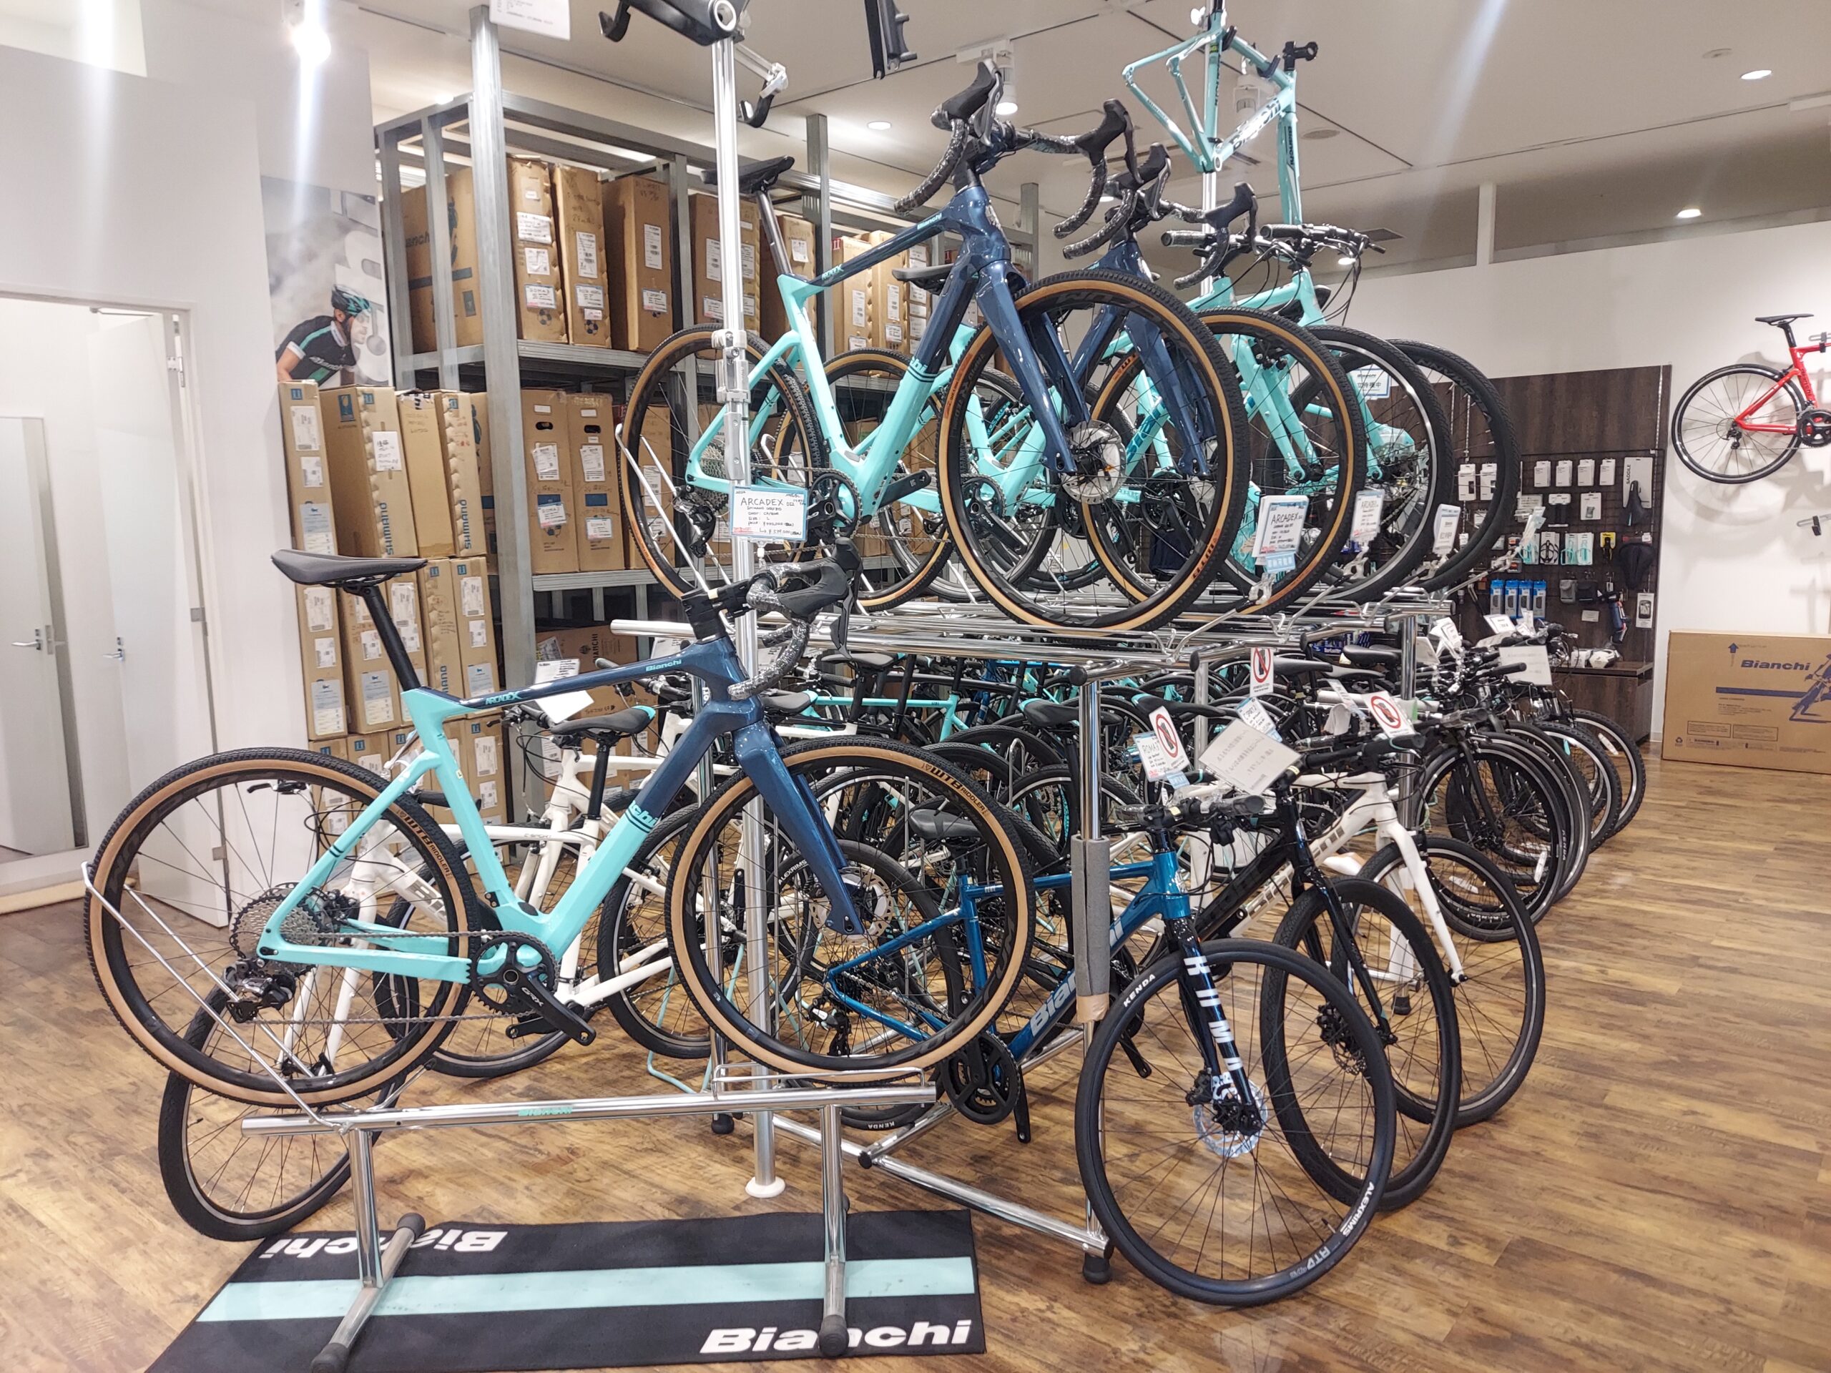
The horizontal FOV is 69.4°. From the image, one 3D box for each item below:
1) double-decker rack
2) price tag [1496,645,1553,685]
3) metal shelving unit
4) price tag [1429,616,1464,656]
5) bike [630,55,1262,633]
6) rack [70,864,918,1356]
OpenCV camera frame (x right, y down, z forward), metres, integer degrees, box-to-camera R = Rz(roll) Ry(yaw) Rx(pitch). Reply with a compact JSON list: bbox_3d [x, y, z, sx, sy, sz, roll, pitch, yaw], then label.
[{"bbox_3d":[0.329,0.402,3.552,1.670,1.240,1.680,5,10,39],"label":"double-decker rack"},{"bbox_3d":[2.192,-0.077,4.750,0.180,0.140,0.020,-8,3,-15],"label":"price tag"},{"bbox_3d":[-0.743,-1.237,7.349,0.820,3.550,4.100,5,10,39],"label":"metal shelving unit"},{"bbox_3d":[1.824,-0.175,4.550,0.110,0.150,0.030,-20,4,-34],"label":"price tag"},{"bbox_3d":[-0.089,-0.637,2.817,1.735,1.050,0.460,5,10,39],"label":"bike"},{"bbox_3d":[-0.723,0.727,2.514,1.540,0.910,0.480,-2,7,-4],"label":"rack"}]

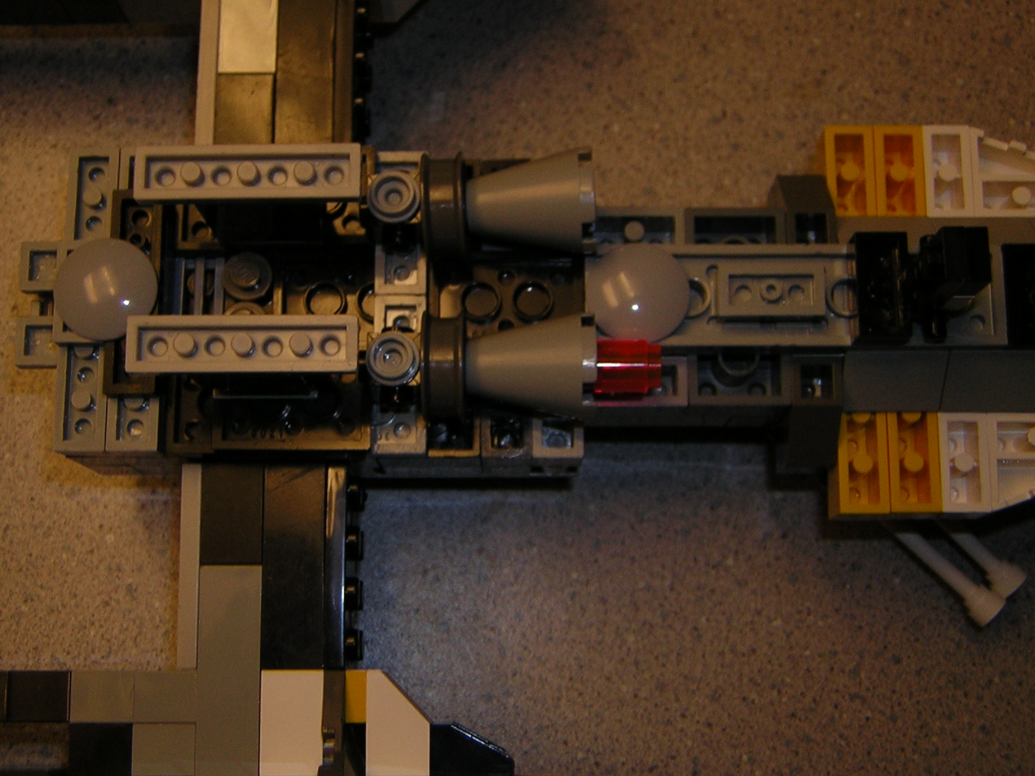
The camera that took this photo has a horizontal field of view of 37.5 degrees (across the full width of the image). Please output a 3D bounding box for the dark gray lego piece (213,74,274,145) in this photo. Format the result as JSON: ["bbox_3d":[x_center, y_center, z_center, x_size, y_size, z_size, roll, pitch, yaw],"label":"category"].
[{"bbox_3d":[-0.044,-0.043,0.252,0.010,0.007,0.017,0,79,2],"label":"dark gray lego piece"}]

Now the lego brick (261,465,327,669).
[{"bbox_3d":[-0.034,0.028,0.239,0.010,0.009,0.032,0,79,1],"label":"lego brick"}]

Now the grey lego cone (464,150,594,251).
[{"bbox_3d":[0.002,-0.028,0.228,0.019,0.016,0.016,0,79,1],"label":"grey lego cone"}]

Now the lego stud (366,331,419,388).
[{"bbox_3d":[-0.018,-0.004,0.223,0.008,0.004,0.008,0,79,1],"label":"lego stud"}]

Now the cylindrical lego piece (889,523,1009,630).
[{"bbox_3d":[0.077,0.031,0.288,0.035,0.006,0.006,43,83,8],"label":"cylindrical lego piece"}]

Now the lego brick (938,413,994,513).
[{"bbox_3d":[0.071,0.013,0.248,0.008,0.010,0.016,0,79,1],"label":"lego brick"}]

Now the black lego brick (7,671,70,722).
[{"bbox_3d":[-0.073,0.048,0.236,0.010,0.009,0.008,0,79,1],"label":"black lego brick"}]

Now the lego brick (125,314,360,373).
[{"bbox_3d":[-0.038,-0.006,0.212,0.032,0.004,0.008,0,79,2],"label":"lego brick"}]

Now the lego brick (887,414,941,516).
[{"bbox_3d":[0.063,0.009,0.246,0.008,0.010,0.023,0,79,2],"label":"lego brick"}]

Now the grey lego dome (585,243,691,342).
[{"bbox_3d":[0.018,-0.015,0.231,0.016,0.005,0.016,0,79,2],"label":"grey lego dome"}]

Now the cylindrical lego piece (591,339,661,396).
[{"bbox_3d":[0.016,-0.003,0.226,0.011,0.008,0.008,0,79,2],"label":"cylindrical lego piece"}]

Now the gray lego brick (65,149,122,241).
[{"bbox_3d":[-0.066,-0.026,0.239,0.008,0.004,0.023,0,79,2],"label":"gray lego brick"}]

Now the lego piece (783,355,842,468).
[{"bbox_3d":[0.046,0.004,0.241,0.008,0.010,0.016,0,79,1],"label":"lego piece"}]

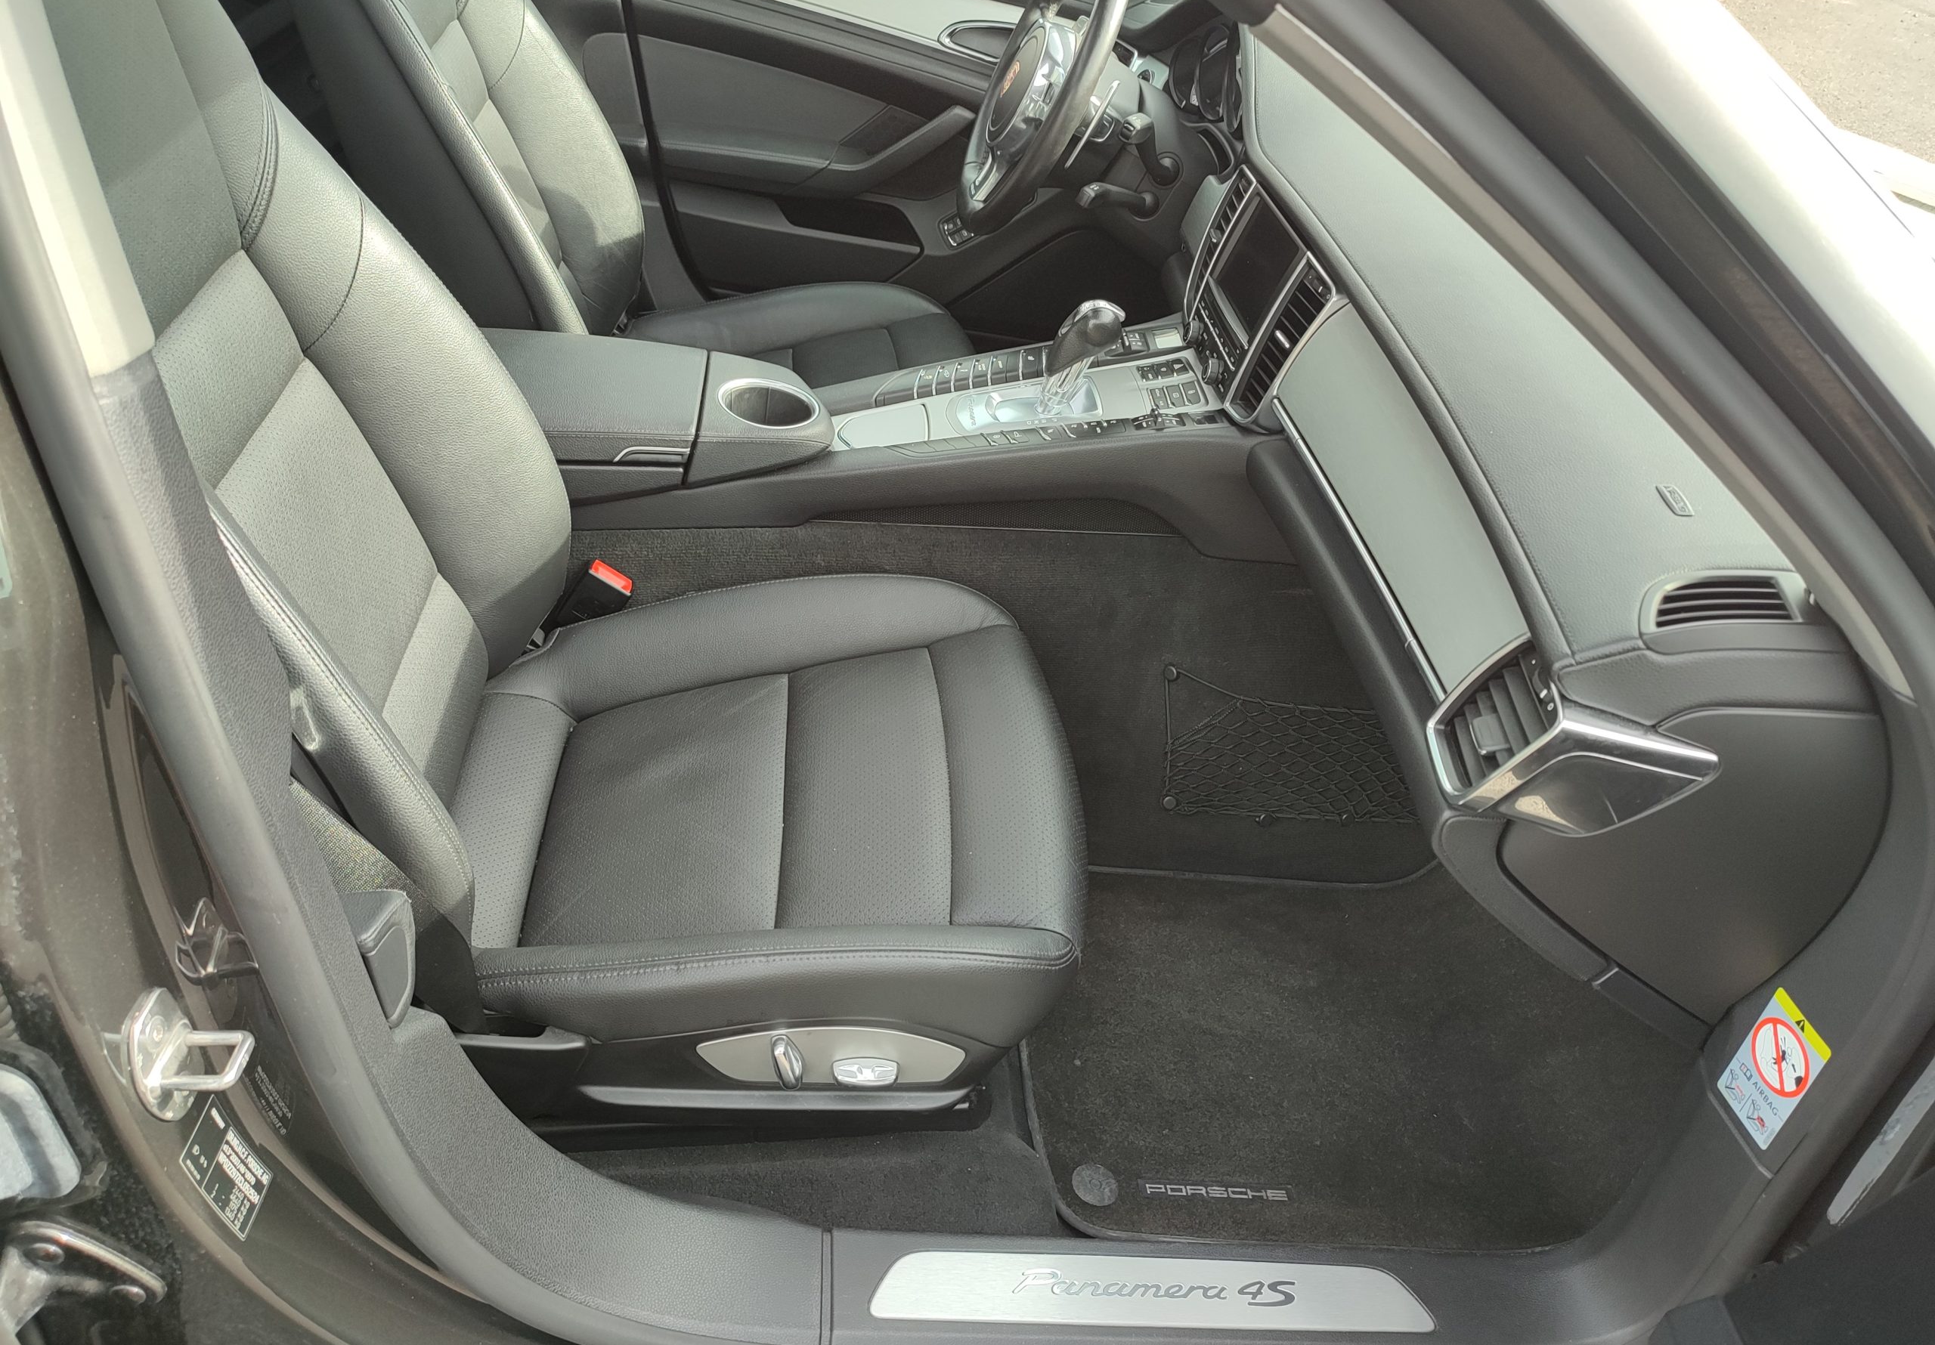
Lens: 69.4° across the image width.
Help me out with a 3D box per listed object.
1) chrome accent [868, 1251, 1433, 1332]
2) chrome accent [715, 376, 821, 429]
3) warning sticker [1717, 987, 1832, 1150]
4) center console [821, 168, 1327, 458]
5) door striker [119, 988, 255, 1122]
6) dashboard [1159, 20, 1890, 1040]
[{"bbox_3d":[0.142,0.466,1.052,0.431,0.006,0.052,6,36,-9],"label":"chrome accent"},{"bbox_3d":[-0.195,-0.264,1.375,0.100,0.012,0.100,9,36,-11],"label":"chrome accent"},{"bbox_3d":[0.589,0.290,1.020,0.002,0.110,0.059,-2,37,-11],"label":"warning sticker"},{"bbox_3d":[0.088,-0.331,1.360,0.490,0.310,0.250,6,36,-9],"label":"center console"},{"bbox_3d":[-0.371,0.188,0.683,0.050,0.070,0.046,10,36,-2],"label":"door striker"},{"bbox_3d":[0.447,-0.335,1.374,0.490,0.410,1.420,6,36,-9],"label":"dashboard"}]

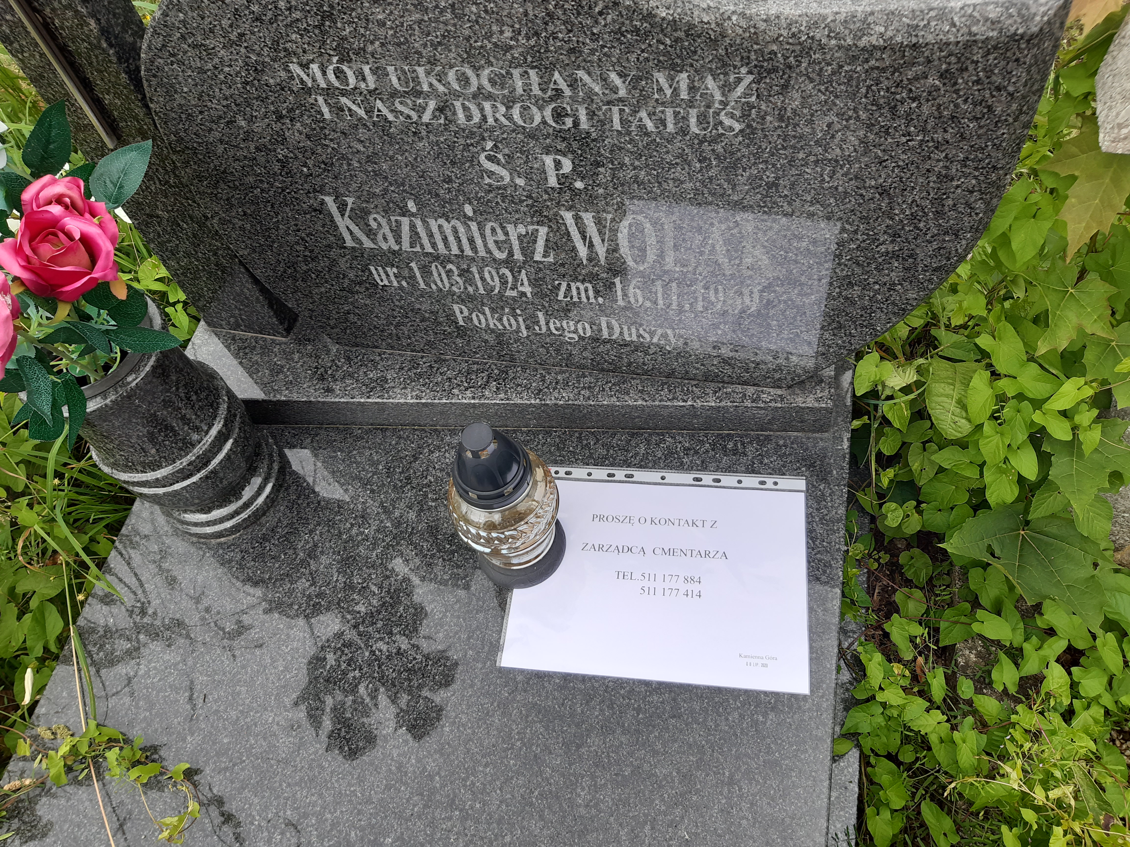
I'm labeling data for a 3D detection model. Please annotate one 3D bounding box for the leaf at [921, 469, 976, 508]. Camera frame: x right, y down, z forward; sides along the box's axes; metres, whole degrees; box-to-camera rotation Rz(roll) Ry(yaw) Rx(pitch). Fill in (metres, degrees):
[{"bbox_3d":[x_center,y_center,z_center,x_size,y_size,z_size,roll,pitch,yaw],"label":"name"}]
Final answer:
[{"bbox_3d":[0.425,0.078,0.953,0.052,0.014,0.043,-25,63,4],"label":"leaf"}]

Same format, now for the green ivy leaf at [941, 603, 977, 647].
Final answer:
[{"bbox_3d":[0.409,0.213,0.884,0.034,0.014,0.054,39,79,28],"label":"green ivy leaf"}]

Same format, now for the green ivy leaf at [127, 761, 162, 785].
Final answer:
[{"bbox_3d":[-0.412,0.343,0.835,0.030,0.009,0.019,-34,65,-17],"label":"green ivy leaf"}]

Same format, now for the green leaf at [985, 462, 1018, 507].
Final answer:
[{"bbox_3d":[0.479,0.069,0.935,0.037,0.009,0.055,13,75,22],"label":"green leaf"}]

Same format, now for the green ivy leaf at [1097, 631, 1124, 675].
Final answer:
[{"bbox_3d":[0.536,0.225,0.831,0.026,0.014,0.045,-13,60,12],"label":"green ivy leaf"}]

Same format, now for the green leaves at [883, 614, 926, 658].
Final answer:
[{"bbox_3d":[0.356,0.222,0.886,0.037,0.014,0.047,-13,62,8],"label":"green leaves"}]

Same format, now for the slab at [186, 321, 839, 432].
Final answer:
[{"bbox_3d":[-0.090,-0.095,1.028,0.785,0.057,0.200,1,59,10],"label":"slab"}]

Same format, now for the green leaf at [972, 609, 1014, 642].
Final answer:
[{"bbox_3d":[0.437,0.207,0.864,0.042,0.014,0.030,31,76,27],"label":"green leaf"}]

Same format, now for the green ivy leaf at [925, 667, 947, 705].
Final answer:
[{"bbox_3d":[0.397,0.280,0.903,0.016,0.009,0.038,-8,64,13],"label":"green ivy leaf"}]

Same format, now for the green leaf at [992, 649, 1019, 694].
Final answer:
[{"bbox_3d":[0.466,0.263,0.901,0.025,0.009,0.045,-6,64,16],"label":"green leaf"}]

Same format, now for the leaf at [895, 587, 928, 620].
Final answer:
[{"bbox_3d":[0.396,0.208,0.971,0.033,0.009,0.040,4,69,17],"label":"leaf"}]

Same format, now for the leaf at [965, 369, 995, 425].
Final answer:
[{"bbox_3d":[0.471,-0.029,0.963,0.034,0.014,0.069,14,74,21],"label":"leaf"}]

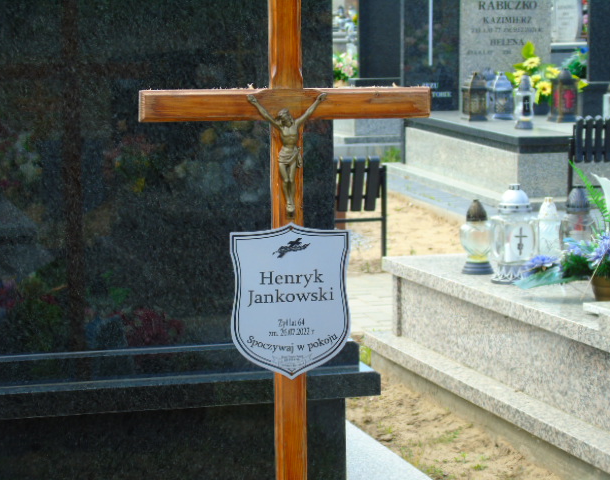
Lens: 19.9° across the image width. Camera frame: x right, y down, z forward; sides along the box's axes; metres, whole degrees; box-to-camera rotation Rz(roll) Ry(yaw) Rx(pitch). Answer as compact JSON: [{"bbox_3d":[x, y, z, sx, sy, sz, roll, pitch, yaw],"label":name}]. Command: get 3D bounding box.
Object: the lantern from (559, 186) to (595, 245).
[{"bbox_3d":[0.932,-0.041,5.933,0.122,0.282,0.122,-1,7,-8],"label":"lantern"}]

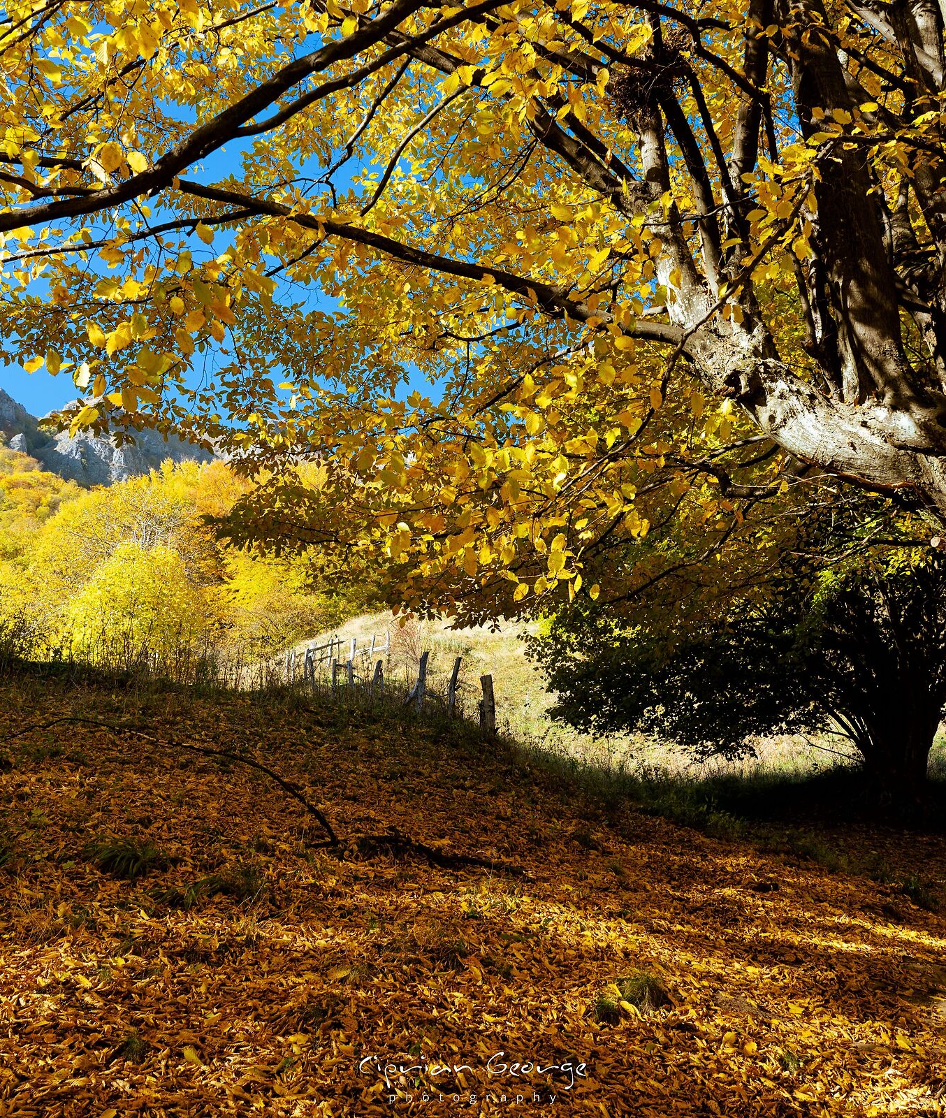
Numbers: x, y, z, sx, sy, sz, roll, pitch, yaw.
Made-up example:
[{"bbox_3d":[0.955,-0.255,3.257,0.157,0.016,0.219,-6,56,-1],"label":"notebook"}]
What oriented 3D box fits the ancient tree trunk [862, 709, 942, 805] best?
[{"bbox_3d":[4.780,2.220,12.500,0.920,1.060,0.850,0,0,21],"label":"ancient tree trunk"}]

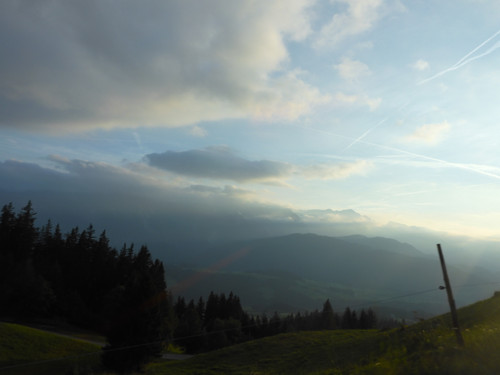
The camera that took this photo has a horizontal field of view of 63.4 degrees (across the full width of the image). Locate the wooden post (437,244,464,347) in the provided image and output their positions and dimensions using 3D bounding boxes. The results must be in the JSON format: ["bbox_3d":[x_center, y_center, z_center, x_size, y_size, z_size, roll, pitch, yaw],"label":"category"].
[{"bbox_3d":[2.583,1.386,5.223,0.062,1.300,0.062,-13,-6,23],"label":"wooden post"}]

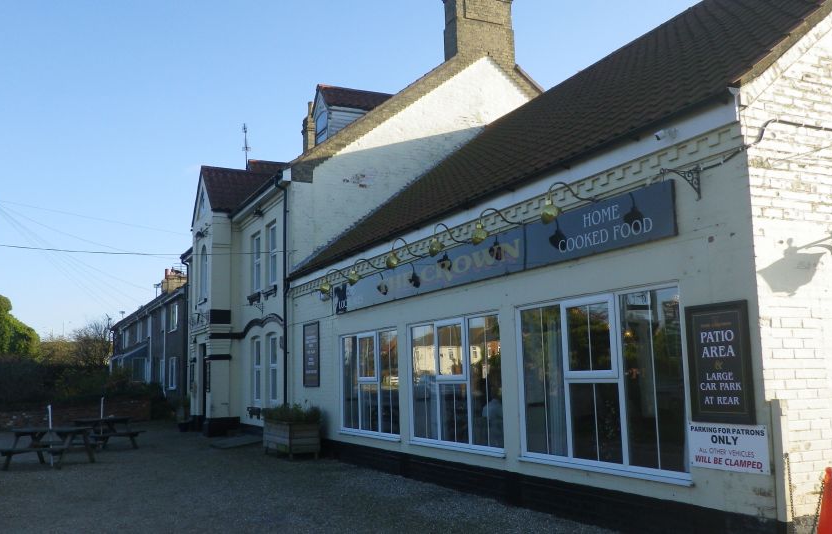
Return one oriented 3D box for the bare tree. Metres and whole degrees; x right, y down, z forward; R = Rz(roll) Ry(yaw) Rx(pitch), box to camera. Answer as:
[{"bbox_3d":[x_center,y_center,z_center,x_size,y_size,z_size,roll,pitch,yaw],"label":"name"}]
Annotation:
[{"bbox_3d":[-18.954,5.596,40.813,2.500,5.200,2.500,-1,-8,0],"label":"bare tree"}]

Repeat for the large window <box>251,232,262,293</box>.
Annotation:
[{"bbox_3d":[-4.115,-0.126,18.396,0.120,1.507,0.857,3,-10,-28],"label":"large window"}]

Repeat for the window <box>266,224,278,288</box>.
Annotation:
[{"bbox_3d":[-3.224,-0.251,15.973,0.140,1.520,0.840,3,-10,-28],"label":"window"}]

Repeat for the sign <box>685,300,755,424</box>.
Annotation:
[{"bbox_3d":[2.349,0.746,5.471,0.040,0.915,0.565,3,-10,-28],"label":"sign"}]

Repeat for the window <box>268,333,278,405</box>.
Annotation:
[{"bbox_3d":[-3.135,2.238,15.522,0.140,1.500,0.860,3,-10,-28],"label":"window"}]

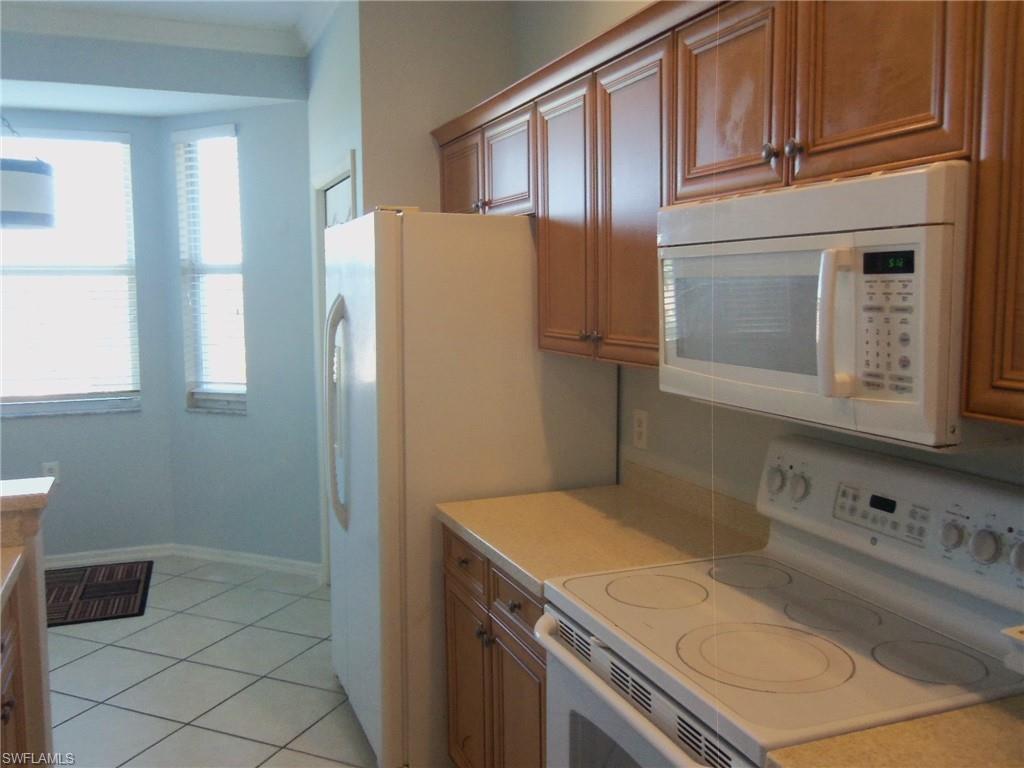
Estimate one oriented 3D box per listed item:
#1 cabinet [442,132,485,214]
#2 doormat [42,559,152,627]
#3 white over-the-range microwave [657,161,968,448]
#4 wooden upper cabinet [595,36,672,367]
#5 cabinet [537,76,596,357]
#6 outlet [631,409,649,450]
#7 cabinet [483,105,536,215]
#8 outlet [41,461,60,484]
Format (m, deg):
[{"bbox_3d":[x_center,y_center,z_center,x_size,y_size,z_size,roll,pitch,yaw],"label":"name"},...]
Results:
[{"bbox_3d":[-0.052,-0.790,3.307,0.330,0.349,0.480,-2,7,-23],"label":"cabinet"},{"bbox_3d":[-2.219,1.082,4.311,0.610,0.010,0.880,-2,7,-20],"label":"doormat"},{"bbox_3d":[0.640,-0.162,1.645,0.403,0.419,0.760,-2,7,-23],"label":"white over-the-range microwave"},{"bbox_3d":[0.448,-0.442,2.163,0.330,0.766,0.365,-2,7,-23],"label":"wooden upper cabinet"},{"bbox_3d":[0.304,-0.479,2.499,0.330,0.766,0.370,-2,7,-23],"label":"cabinet"},{"bbox_3d":[0.418,0.149,2.705,0.010,0.122,0.078,-2,7,-23],"label":"outlet"},{"bbox_3d":[0.138,-0.736,2.867,0.330,0.344,0.475,-2,7,-23],"label":"cabinet"},{"bbox_3d":[-2.587,0.496,4.645,0.078,0.122,0.012,-2,7,-19],"label":"outlet"}]

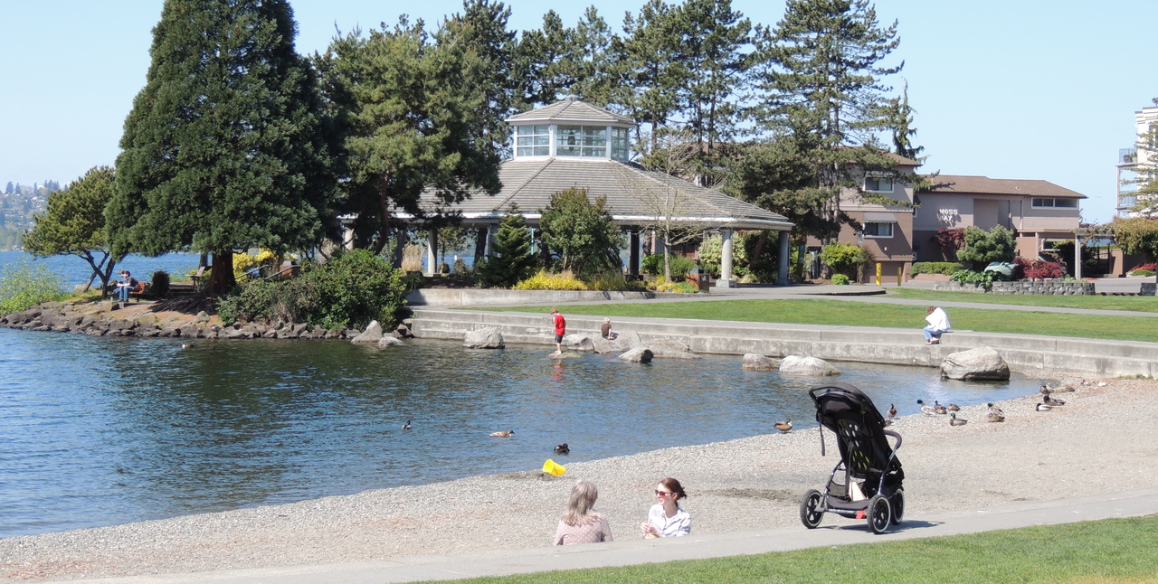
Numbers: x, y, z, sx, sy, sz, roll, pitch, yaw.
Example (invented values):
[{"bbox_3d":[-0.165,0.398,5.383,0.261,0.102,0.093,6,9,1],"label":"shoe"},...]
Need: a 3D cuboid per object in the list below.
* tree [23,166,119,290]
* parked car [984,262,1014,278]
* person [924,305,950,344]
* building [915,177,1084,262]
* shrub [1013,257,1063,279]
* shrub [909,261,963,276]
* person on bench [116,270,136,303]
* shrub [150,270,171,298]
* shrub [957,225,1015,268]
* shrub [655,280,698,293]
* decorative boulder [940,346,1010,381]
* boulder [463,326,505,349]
[{"bbox_3d":[-19.630,-2.368,98.000,4.200,5.150,4.000,0,1,-11],"label":"tree"},{"bbox_3d":[22.600,-1.085,127.000,4.300,1.450,1.750,0,1,-25],"label":"parked car"},{"bbox_3d":[9.840,0.921,69.000,0.720,1.080,0.520,0,1,-36],"label":"person"},{"bbox_3d":[27.468,-4.193,164.000,11.600,7.000,7.200,0,1,-14],"label":"building"},{"bbox_3d":[20.261,-1.032,110.500,2.200,1.070,1.900,1,1,10],"label":"shrub"},{"bbox_3d":[20.964,-1.325,147.000,3.100,0.950,1.300,0,1,-15],"label":"shrub"},{"bbox_3d":[-17.651,-0.219,98.000,0.850,1.220,0.520,0,1,-28],"label":"person on bench"},{"bbox_3d":[-17.416,-0.328,104.500,0.780,1.120,0.780,1,1,0],"label":"shrub"},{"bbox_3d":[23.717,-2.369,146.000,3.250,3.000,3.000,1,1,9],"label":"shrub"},{"bbox_3d":[4.225,-0.253,108.000,1.850,0.560,1.300,1,1,0],"label":"shrub"},{"bbox_3d":[10.049,1.833,63.700,1.720,0.870,1.400,1,1,9],"label":"decorative boulder"},{"bbox_3d":[-2.909,1.426,77.200,1.300,0.720,1.050,1,1,0],"label":"boulder"}]

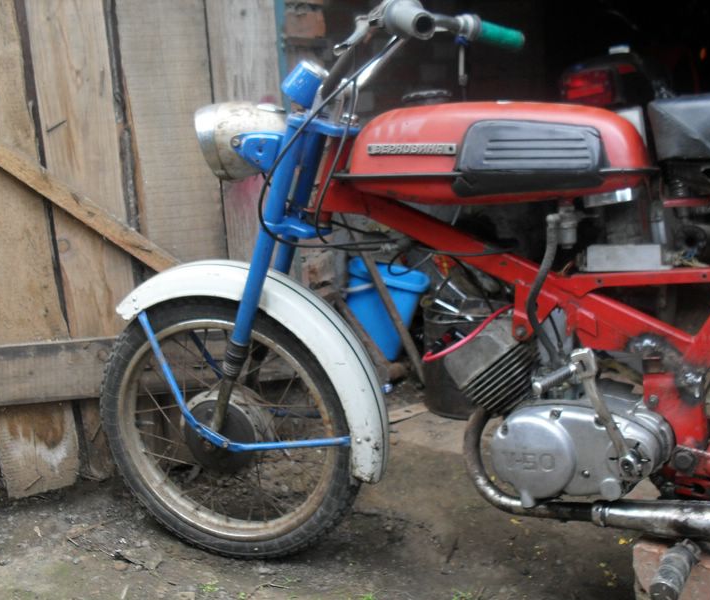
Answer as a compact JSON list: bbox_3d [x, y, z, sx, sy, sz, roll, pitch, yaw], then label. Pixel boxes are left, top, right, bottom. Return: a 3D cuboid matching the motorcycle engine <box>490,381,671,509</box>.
[{"bbox_3d":[0.369,0.224,1.438,0.280,0.185,0.220,1,15,15],"label":"motorcycle engine"}]

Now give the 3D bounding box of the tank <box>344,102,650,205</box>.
[{"bbox_3d":[0.212,-0.228,1.367,0.475,0.155,0.215,1,15,15],"label":"tank"}]

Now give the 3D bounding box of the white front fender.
[{"bbox_3d":[-0.182,0.126,1.574,0.480,0.400,0.105,1,15,17],"label":"white front fender"}]

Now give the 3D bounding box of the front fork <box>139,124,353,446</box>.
[{"bbox_3d":[-0.173,-0.031,1.528,0.410,0.580,0.190,1,15,17],"label":"front fork"}]

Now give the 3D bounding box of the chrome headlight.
[{"bbox_3d":[-0.177,-0.262,1.464,0.147,0.137,0.137,-7,13,19],"label":"chrome headlight"}]

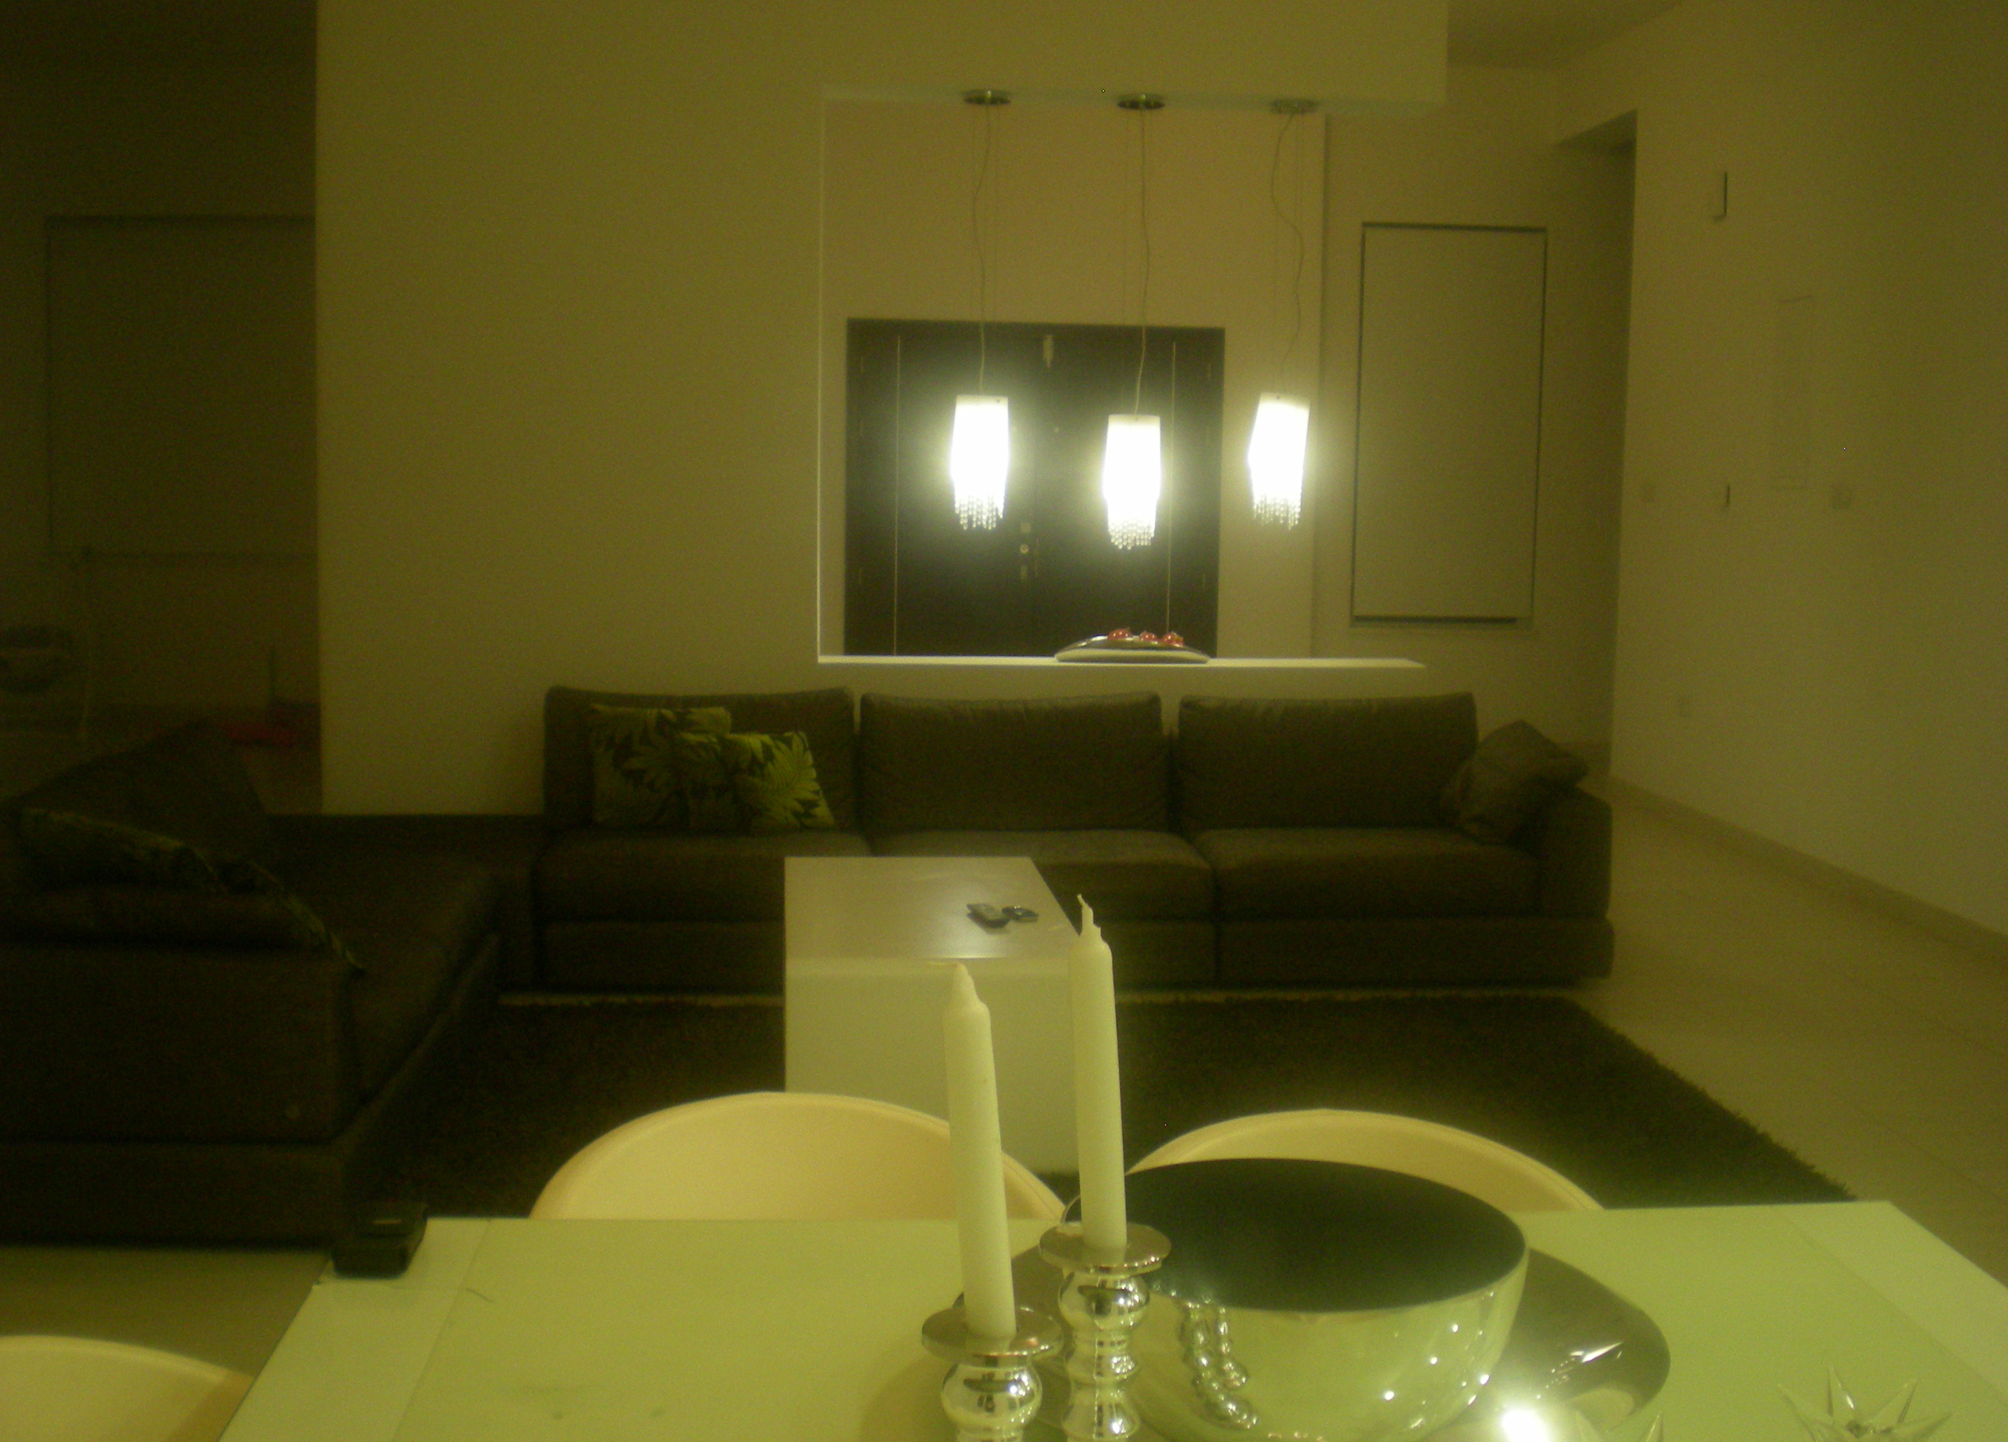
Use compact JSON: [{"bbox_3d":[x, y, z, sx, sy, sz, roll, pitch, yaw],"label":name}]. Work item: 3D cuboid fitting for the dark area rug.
[{"bbox_3d":[0.182,0.874,5.060,3.050,0.030,2.050,0,7,-5],"label":"dark area rug"}]

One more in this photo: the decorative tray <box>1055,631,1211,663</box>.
[{"bbox_3d":[0.412,-0.234,7.055,0.480,0.095,0.200,0,7,-5],"label":"decorative tray"}]

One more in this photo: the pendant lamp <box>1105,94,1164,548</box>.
[{"bbox_3d":[0.412,-1.257,6.938,0.185,1.404,0.180,0,7,-5],"label":"pendant lamp"}]

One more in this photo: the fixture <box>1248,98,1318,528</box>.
[{"bbox_3d":[0.883,-1.290,6.973,0.200,1.337,0.180,0,7,-5],"label":"fixture"}]

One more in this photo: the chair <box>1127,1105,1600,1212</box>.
[{"bbox_3d":[0.358,0.847,2.200,0.570,0.790,0.550,1,7,-3],"label":"chair"}]

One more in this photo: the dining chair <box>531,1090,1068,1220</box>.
[{"bbox_3d":[-0.215,0.837,2.210,0.570,0.790,0.550,0,7,-10],"label":"dining chair"}]

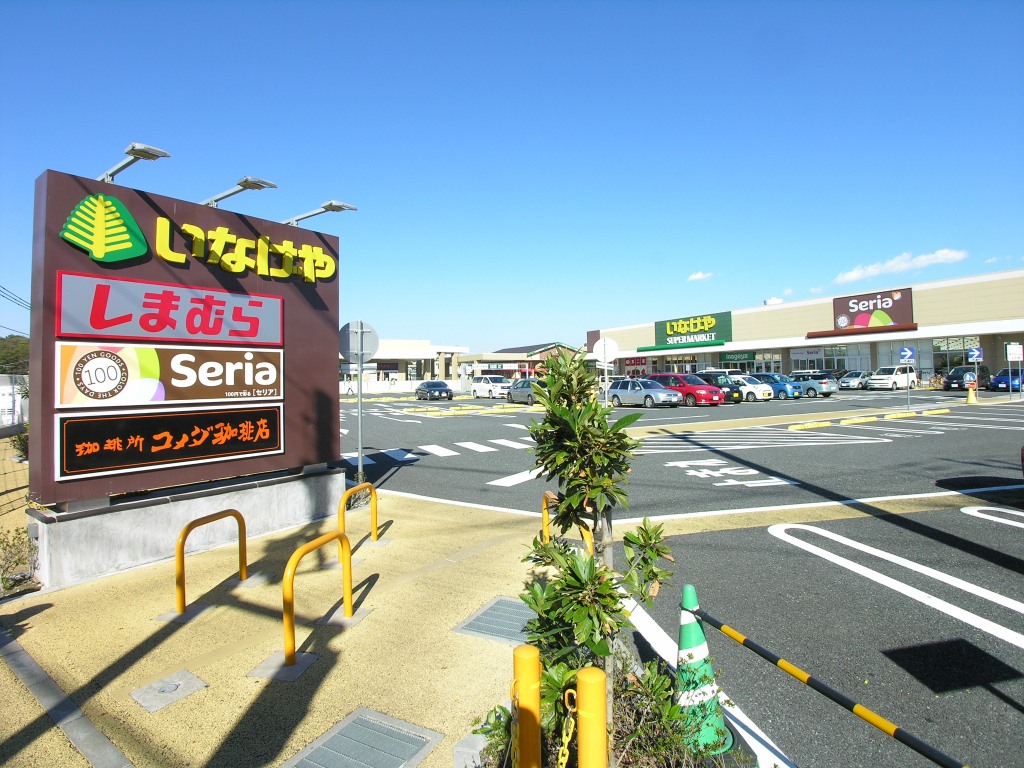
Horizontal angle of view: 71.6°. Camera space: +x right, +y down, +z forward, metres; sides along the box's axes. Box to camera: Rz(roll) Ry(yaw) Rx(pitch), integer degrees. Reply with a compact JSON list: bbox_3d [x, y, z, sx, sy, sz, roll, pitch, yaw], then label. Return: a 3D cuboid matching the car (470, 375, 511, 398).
[{"bbox_3d":[-1.650,0.271,58.000,1.800,1.870,4.750,-1,1,-29],"label":"car"}]

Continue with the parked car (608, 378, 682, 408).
[{"bbox_3d":[7.050,0.490,37.900,1.735,1.480,4.420,-1,0,-32],"label":"parked car"}]

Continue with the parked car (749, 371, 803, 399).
[{"bbox_3d":[17.350,0.160,46.700,1.475,1.600,3.400,-1,0,-30],"label":"parked car"}]

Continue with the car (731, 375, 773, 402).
[{"bbox_3d":[13.849,0.223,42.200,1.475,1.530,3.400,-1,1,-29],"label":"car"}]

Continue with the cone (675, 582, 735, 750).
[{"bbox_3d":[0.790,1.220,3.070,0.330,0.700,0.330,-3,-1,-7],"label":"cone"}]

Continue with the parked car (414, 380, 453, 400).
[{"bbox_3d":[-6.100,0.530,55.800,1.800,1.430,4.600,-1,0,-23],"label":"parked car"}]

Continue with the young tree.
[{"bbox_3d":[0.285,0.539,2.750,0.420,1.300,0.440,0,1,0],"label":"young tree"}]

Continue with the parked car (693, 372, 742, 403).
[{"bbox_3d":[11.608,0.205,40.900,1.475,1.640,3.400,-1,1,-29],"label":"parked car"}]

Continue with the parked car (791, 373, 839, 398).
[{"bbox_3d":[20.100,0.110,49.200,1.720,1.590,4.600,-1,0,-31],"label":"parked car"}]

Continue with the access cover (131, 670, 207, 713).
[{"bbox_3d":[-1.778,1.591,3.680,0.300,0.030,0.330,0,1,33],"label":"access cover"}]

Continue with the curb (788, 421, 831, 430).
[{"bbox_3d":[8.955,1.251,21.300,2.400,0.140,0.190,-1,1,-39],"label":"curb"}]

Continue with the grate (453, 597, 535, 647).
[{"bbox_3d":[-0.020,1.555,4.680,0.510,0.030,0.730,-1,0,26],"label":"grate"}]

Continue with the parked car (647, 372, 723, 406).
[{"bbox_3d":[9.600,0.297,39.400,1.830,1.745,4.750,-1,1,-29],"label":"parked car"}]

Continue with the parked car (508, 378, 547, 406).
[{"bbox_3d":[1.280,0.460,42.400,1.740,1.500,4.350,-1,0,-26],"label":"parked car"}]

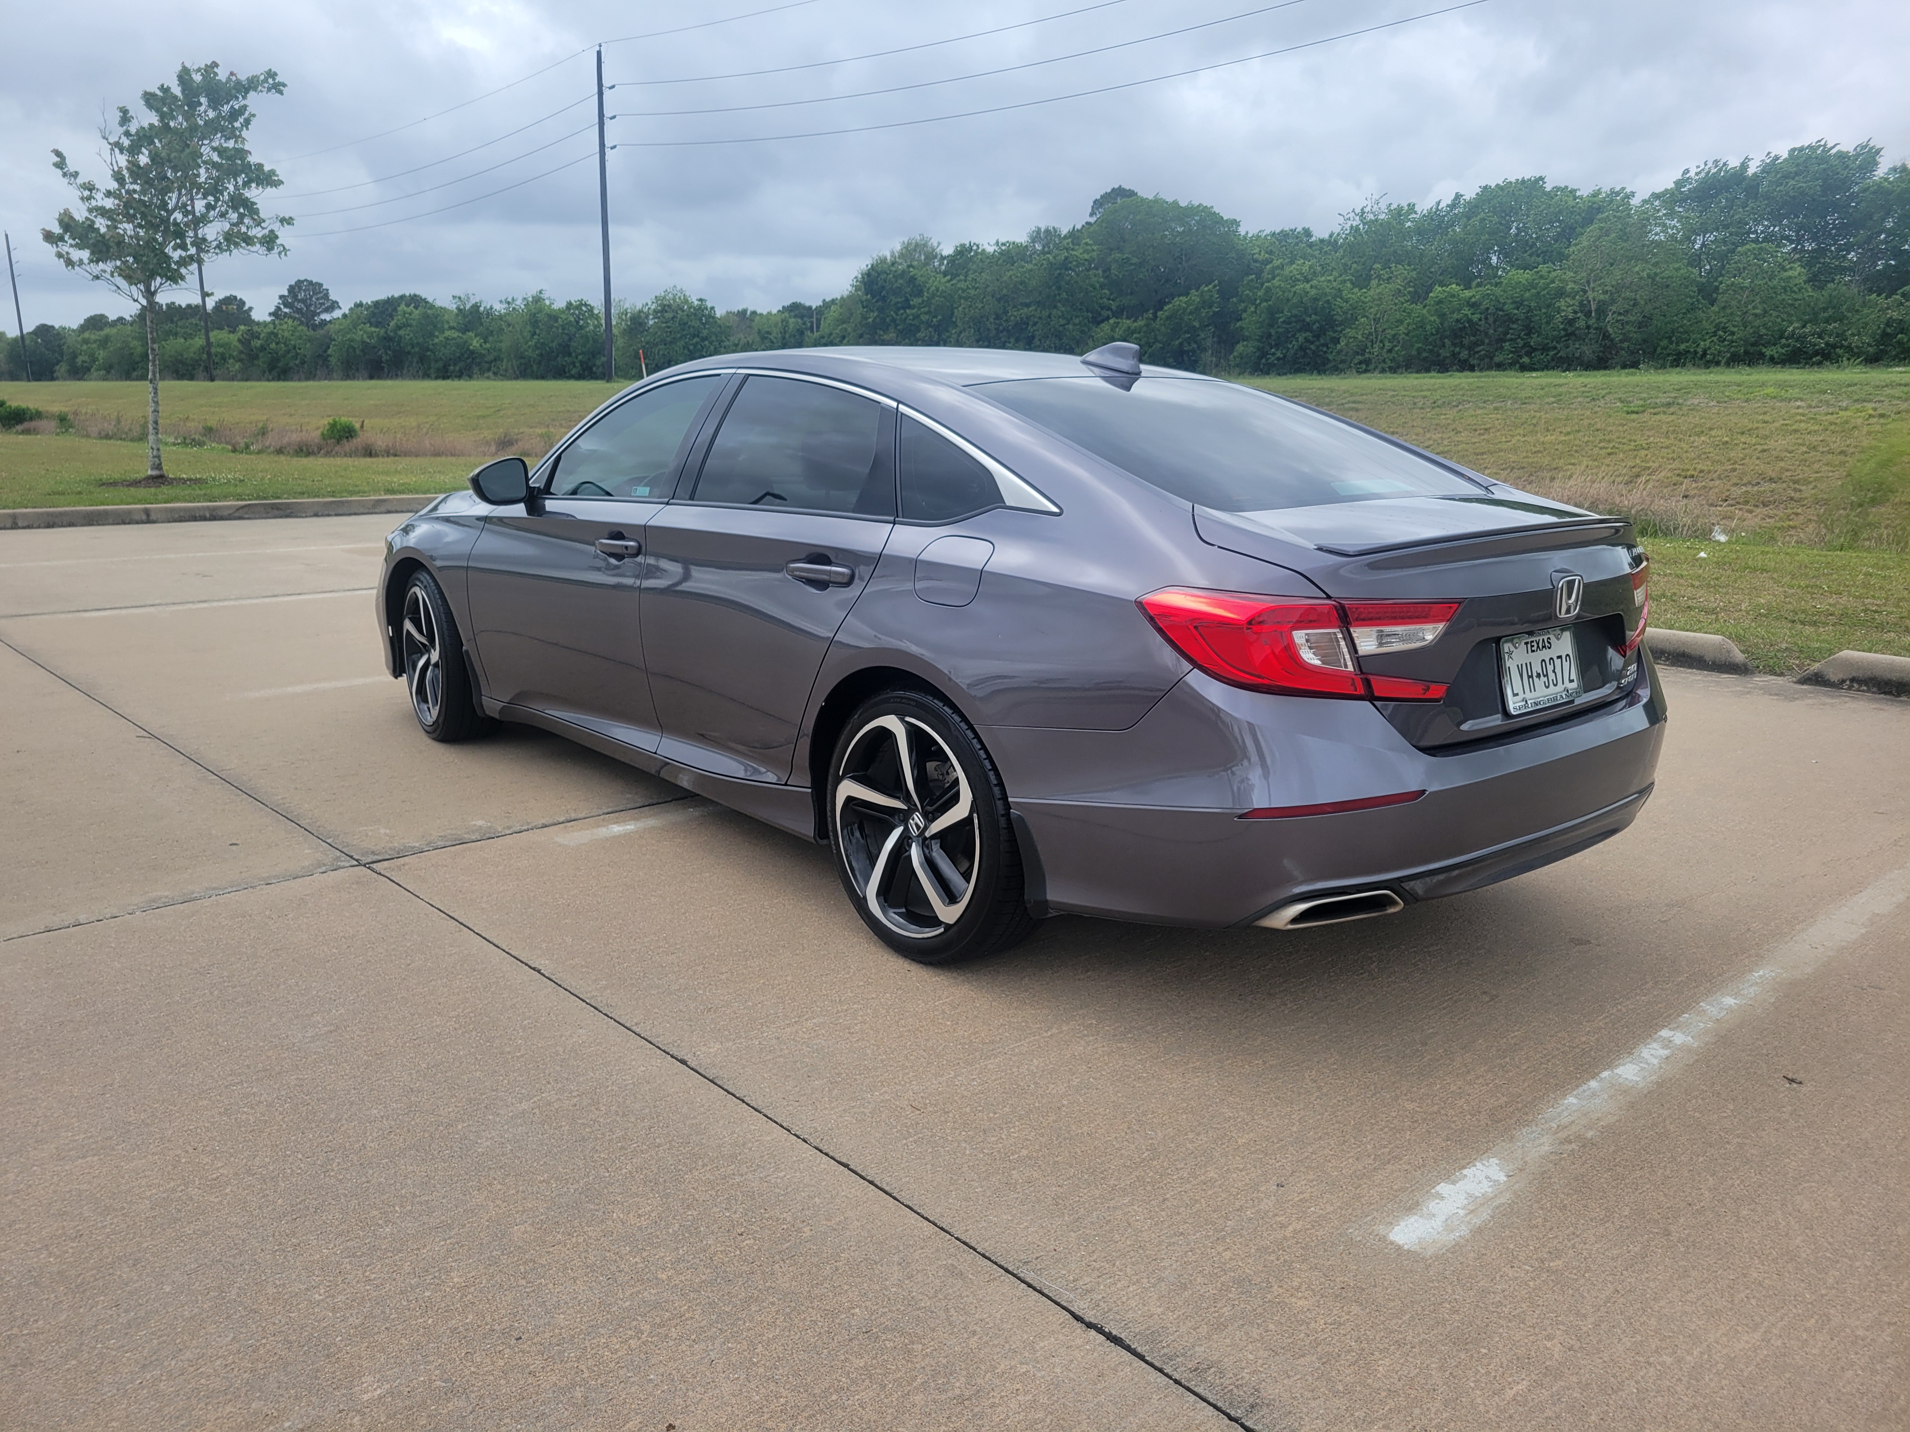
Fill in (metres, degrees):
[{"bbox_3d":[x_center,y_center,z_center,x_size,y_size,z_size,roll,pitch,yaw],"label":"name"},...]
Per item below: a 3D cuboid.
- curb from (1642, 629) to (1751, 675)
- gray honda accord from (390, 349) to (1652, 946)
[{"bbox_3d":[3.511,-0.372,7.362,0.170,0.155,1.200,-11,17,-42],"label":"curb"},{"bbox_3d":[-0.303,-0.482,4.705,1.910,1.450,4.880,-10,16,-40],"label":"gray honda accord"}]

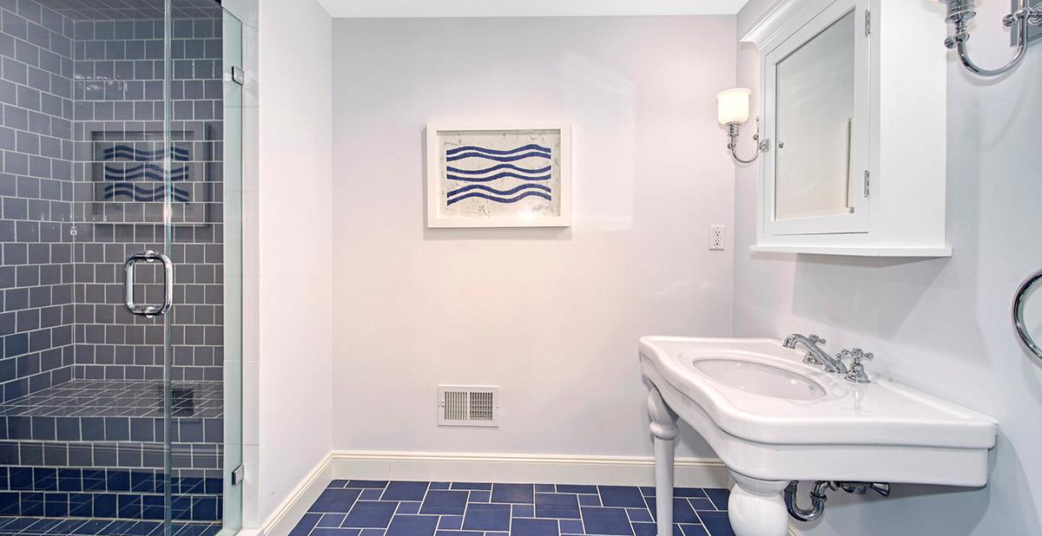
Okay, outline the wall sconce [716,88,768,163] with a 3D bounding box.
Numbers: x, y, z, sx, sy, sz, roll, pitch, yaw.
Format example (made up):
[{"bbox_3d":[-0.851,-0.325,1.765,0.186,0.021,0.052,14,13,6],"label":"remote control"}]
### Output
[{"bbox_3d":[0.896,-0.554,1.705,0.220,0.285,0.125,1,1,2],"label":"wall sconce"}]

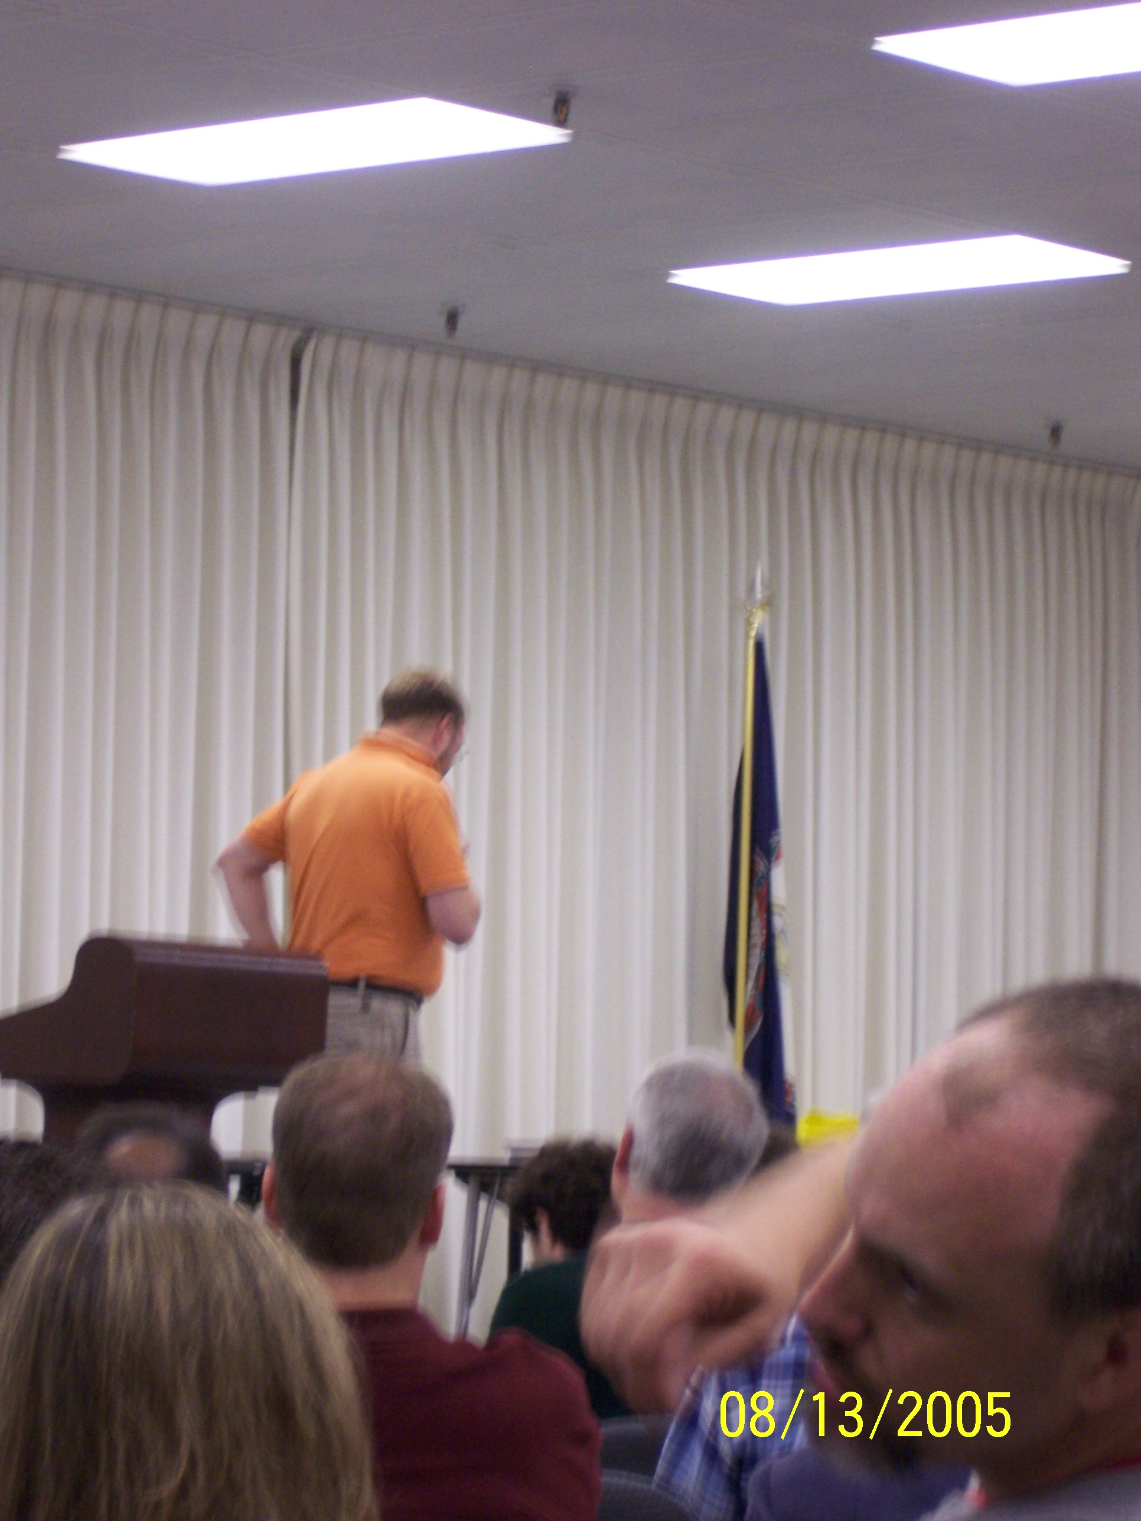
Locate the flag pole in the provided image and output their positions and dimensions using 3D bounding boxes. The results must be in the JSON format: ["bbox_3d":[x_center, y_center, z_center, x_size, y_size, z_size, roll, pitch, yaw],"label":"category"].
[{"bbox_3d":[0.533,0.688,18.015,0.080,2.583,0.080,0,-5,39],"label":"flag pole"}]

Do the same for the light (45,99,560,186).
[{"bbox_3d":[-0.623,-1.510,13.987,1.190,0.080,0.590,-2,-5,39],"label":"light"}]

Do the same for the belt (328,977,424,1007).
[{"bbox_3d":[-0.469,0.503,12.600,0.280,0.060,0.360,3,-5,-35],"label":"belt"}]

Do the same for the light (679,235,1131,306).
[{"bbox_3d":[0.898,-1.364,15.888,1.190,0.080,0.590,-2,-5,39],"label":"light"}]

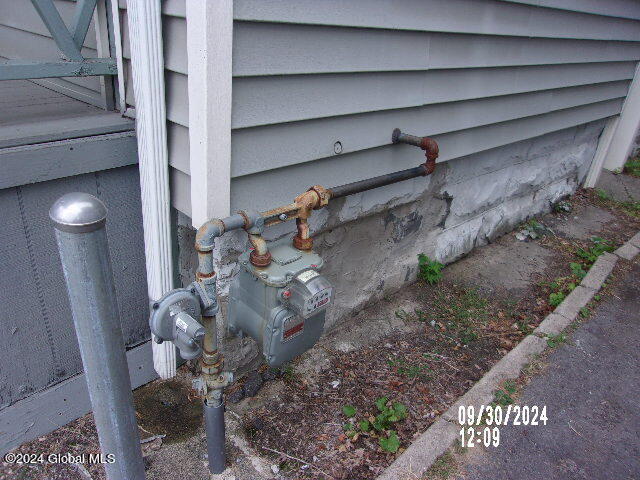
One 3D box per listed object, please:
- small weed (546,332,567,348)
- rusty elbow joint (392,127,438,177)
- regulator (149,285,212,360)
[{"bbox_3d":[0.994,0.427,2.098,0.068,0.051,0.095,26,32,38],"label":"small weed"},{"bbox_3d":[0.330,-0.308,1.791,0.173,0.148,0.086,26,32,38],"label":"rusty elbow joint"},{"bbox_3d":[-0.318,0.198,1.185,0.142,0.175,0.167,26,32,38],"label":"regulator"}]

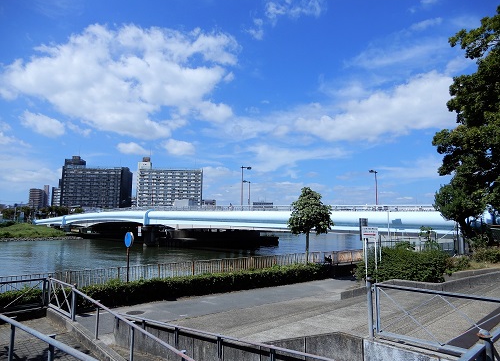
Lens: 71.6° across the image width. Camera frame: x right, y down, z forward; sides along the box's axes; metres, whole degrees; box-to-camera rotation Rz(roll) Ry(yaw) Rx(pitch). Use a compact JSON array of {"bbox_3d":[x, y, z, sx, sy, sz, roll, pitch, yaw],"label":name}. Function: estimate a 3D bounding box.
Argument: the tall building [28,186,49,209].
[{"bbox_3d":[-261.440,28.351,429.711,14.000,42.000,20.000,1,-6,-4],"label":"tall building"}]

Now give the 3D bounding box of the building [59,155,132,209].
[{"bbox_3d":[-113.767,6.918,258.384,42.500,48.000,27.000,1,-6,-4],"label":"building"}]

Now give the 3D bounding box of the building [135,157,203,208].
[{"bbox_3d":[-58.811,7.347,256.384,47.500,48.000,13.000,1,-6,-4],"label":"building"}]

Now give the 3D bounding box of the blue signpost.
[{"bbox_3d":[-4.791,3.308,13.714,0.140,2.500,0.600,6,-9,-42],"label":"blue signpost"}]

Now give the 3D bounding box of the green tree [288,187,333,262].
[{"bbox_3d":[3.267,2.828,19.036,2.400,4.850,2.400,0,-6,0],"label":"green tree"}]

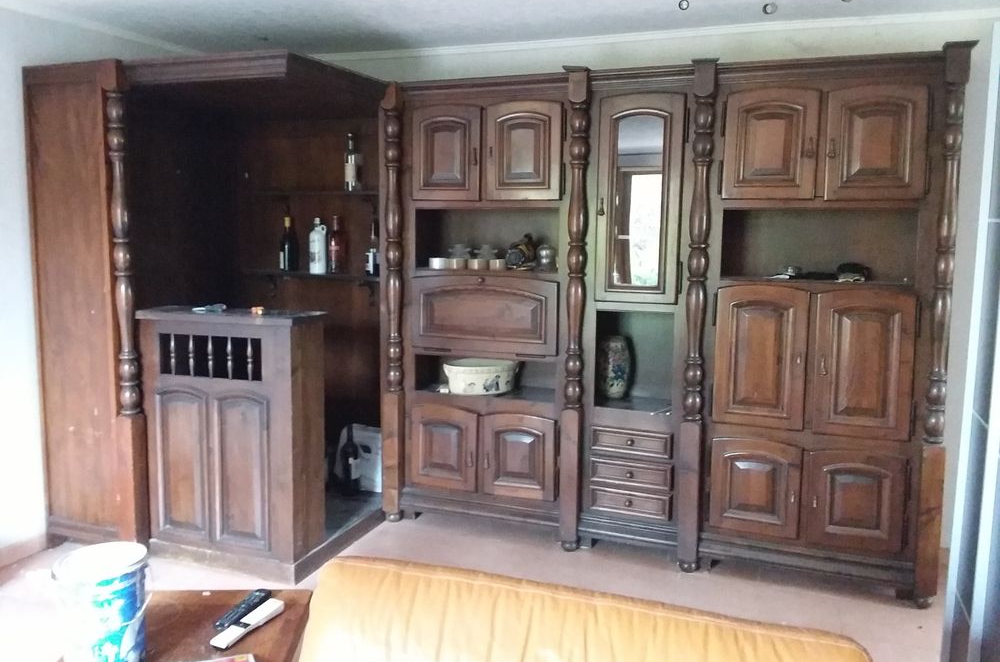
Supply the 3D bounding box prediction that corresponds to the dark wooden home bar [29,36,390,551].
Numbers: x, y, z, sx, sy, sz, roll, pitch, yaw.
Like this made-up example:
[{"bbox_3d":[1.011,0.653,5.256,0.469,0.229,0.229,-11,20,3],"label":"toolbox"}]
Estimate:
[{"bbox_3d":[-1.236,-0.107,3.928,1.322,2.201,1.235,3,8,21],"label":"dark wooden home bar"}]

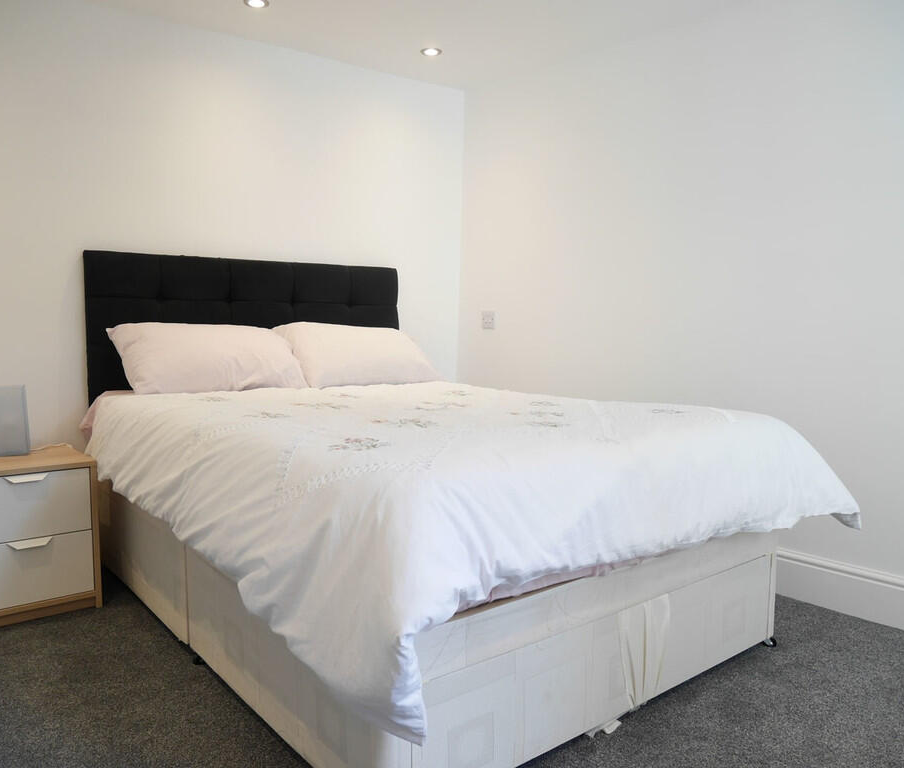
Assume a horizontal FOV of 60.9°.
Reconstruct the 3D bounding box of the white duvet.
[{"bbox_3d":[-0.026,0.248,2.356,1.650,0.420,1.760,-4,7,-39],"label":"white duvet"}]

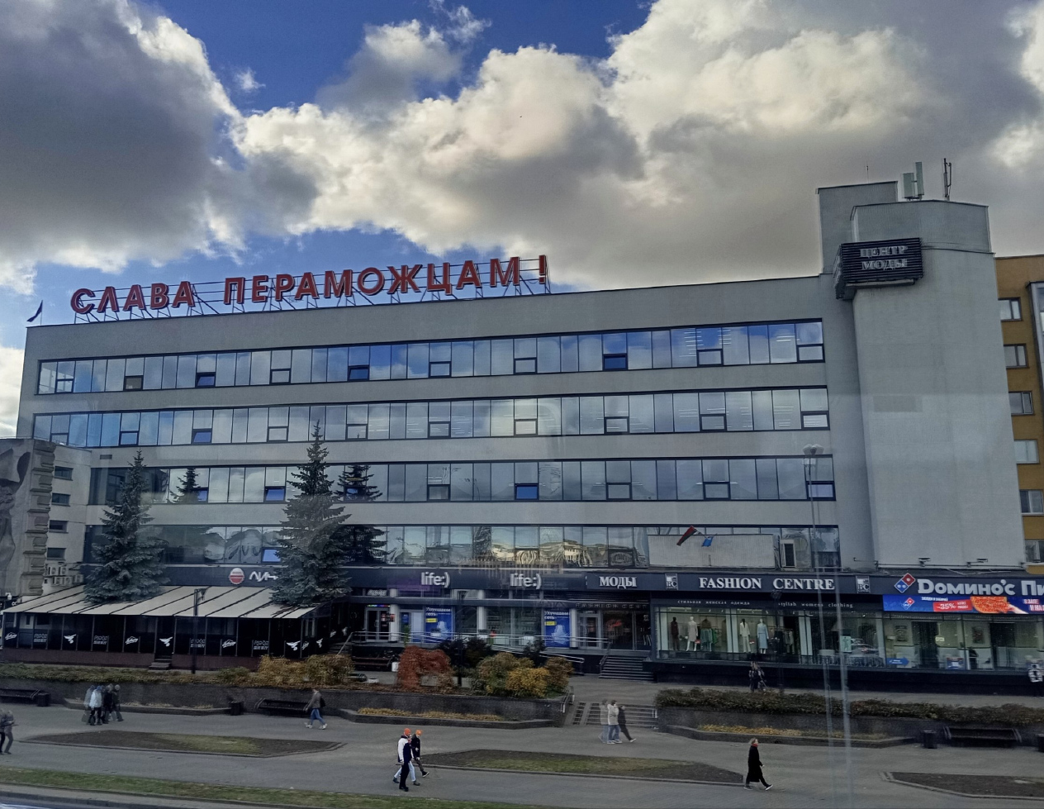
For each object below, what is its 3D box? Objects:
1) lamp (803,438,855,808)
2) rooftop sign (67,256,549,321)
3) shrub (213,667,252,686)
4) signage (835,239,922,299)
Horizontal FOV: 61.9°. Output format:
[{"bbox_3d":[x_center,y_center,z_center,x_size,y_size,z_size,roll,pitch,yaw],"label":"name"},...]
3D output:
[{"bbox_3d":[10.010,6.971,28.576,0.700,11.322,0.600,-2,-10,13],"label":"lamp"},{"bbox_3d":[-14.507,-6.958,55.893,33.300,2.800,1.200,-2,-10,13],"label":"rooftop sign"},{"bbox_3d":[-14.926,13.941,44.859,1.950,0.775,1.400,-2,-10,13],"label":"shrub"},{"bbox_3d":[20.990,-7.931,51.409,4.210,2.309,3.500,-2,-10,13],"label":"signage"}]

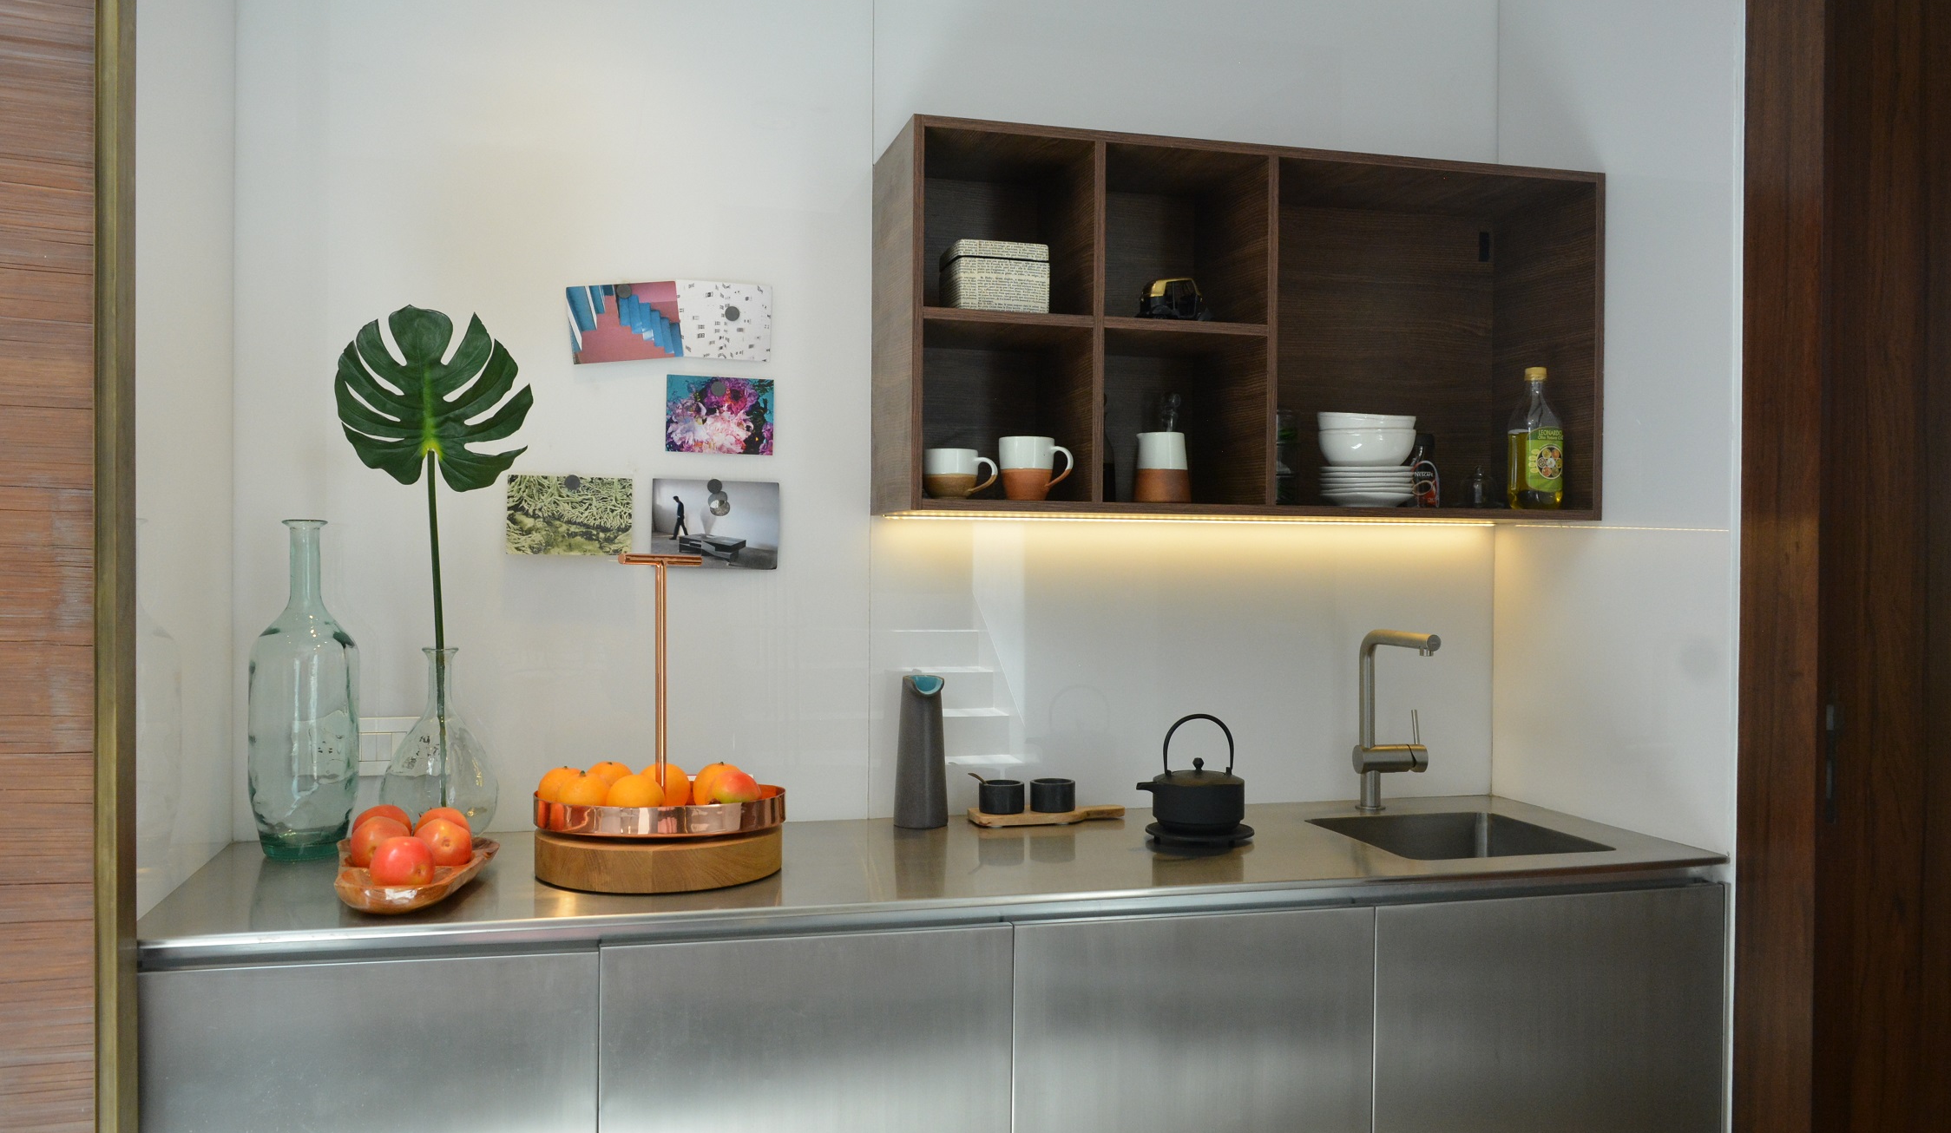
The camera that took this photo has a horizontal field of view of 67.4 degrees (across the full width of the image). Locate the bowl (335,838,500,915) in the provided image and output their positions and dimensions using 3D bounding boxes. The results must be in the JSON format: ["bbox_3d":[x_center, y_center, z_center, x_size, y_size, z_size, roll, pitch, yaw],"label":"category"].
[{"bbox_3d":[-0.758,0.408,1.969,0.220,0.047,0.335,0,0,-15],"label":"bowl"}]

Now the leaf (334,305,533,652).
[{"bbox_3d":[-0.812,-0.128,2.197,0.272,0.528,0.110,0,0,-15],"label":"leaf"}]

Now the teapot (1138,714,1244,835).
[{"bbox_3d":[0.346,0.331,2.374,0.182,0.181,0.147,0,0,-15],"label":"teapot"}]

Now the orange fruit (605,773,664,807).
[{"bbox_3d":[-0.457,0.320,1.976,0.077,0.073,0.077,0,0,-15],"label":"orange fruit"}]

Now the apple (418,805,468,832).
[{"bbox_3d":[-0.741,0.374,2.042,0.081,0.074,0.081,0,0,-15],"label":"apple"}]

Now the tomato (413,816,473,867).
[{"bbox_3d":[-0.734,0.378,2.019,0.081,0.072,0.081,0,0,-15],"label":"tomato"}]

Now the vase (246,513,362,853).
[{"bbox_3d":[-0.995,0.180,2.176,0.152,0.497,0.152,0,0,-15],"label":"vase"}]

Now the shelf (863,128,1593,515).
[{"bbox_3d":[0.445,-0.377,2.499,1.196,0.590,0.340,0,0,-15],"label":"shelf"}]

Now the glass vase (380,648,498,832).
[{"bbox_3d":[-0.816,0.276,2.230,0.172,0.309,0.172,0,0,-15],"label":"glass vase"}]

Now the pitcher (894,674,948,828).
[{"bbox_3d":[-0.093,0.311,2.480,0.090,0.248,0.090,0,0,0],"label":"pitcher"}]

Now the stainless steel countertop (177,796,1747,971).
[{"bbox_3d":[0.001,0.451,2.250,2.214,0.030,0.603,0,0,-15],"label":"stainless steel countertop"}]

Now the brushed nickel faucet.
[{"bbox_3d":[0.787,0.278,2.583,0.152,0.327,0.245,0,0,-15],"label":"brushed nickel faucet"}]

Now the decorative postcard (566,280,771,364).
[{"bbox_3d":[-0.504,-0.401,2.421,0.333,0.142,0.012,0,0,-15],"label":"decorative postcard"}]

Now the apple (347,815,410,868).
[{"bbox_3d":[-0.800,0.374,1.969,0.082,0.075,0.082,0,0,-15],"label":"apple"}]

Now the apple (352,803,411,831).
[{"bbox_3d":[-0.848,0.377,2.090,0.081,0.070,0.079,0,0,-15],"label":"apple"}]

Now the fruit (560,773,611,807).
[{"bbox_3d":[-0.528,0.317,1.972,0.071,0.067,0.071,0,0,-15],"label":"fruit"}]

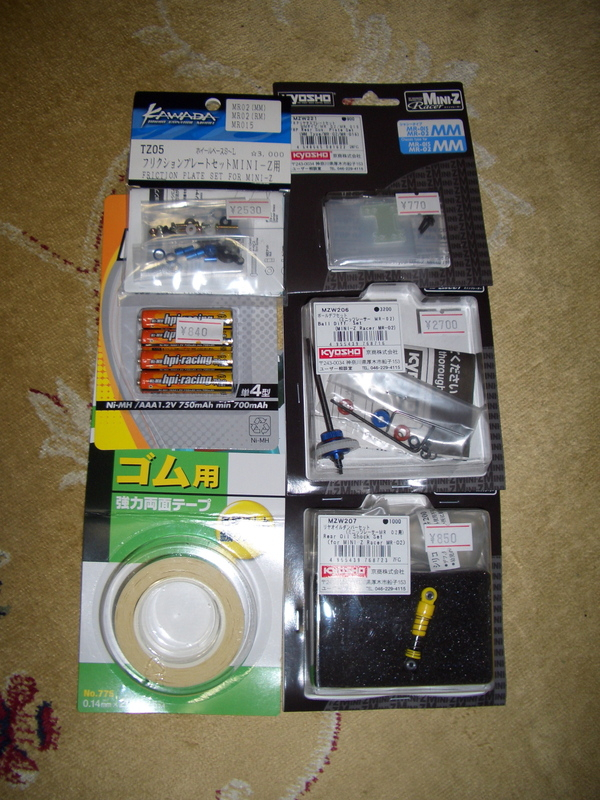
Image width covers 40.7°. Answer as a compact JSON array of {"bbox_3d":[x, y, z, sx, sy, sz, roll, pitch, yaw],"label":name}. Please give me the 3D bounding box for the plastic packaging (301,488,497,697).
[{"bbox_3d":[0.045,0.088,0.367,0.084,0.018,0.091,2,79,-5],"label":"plastic packaging"}]

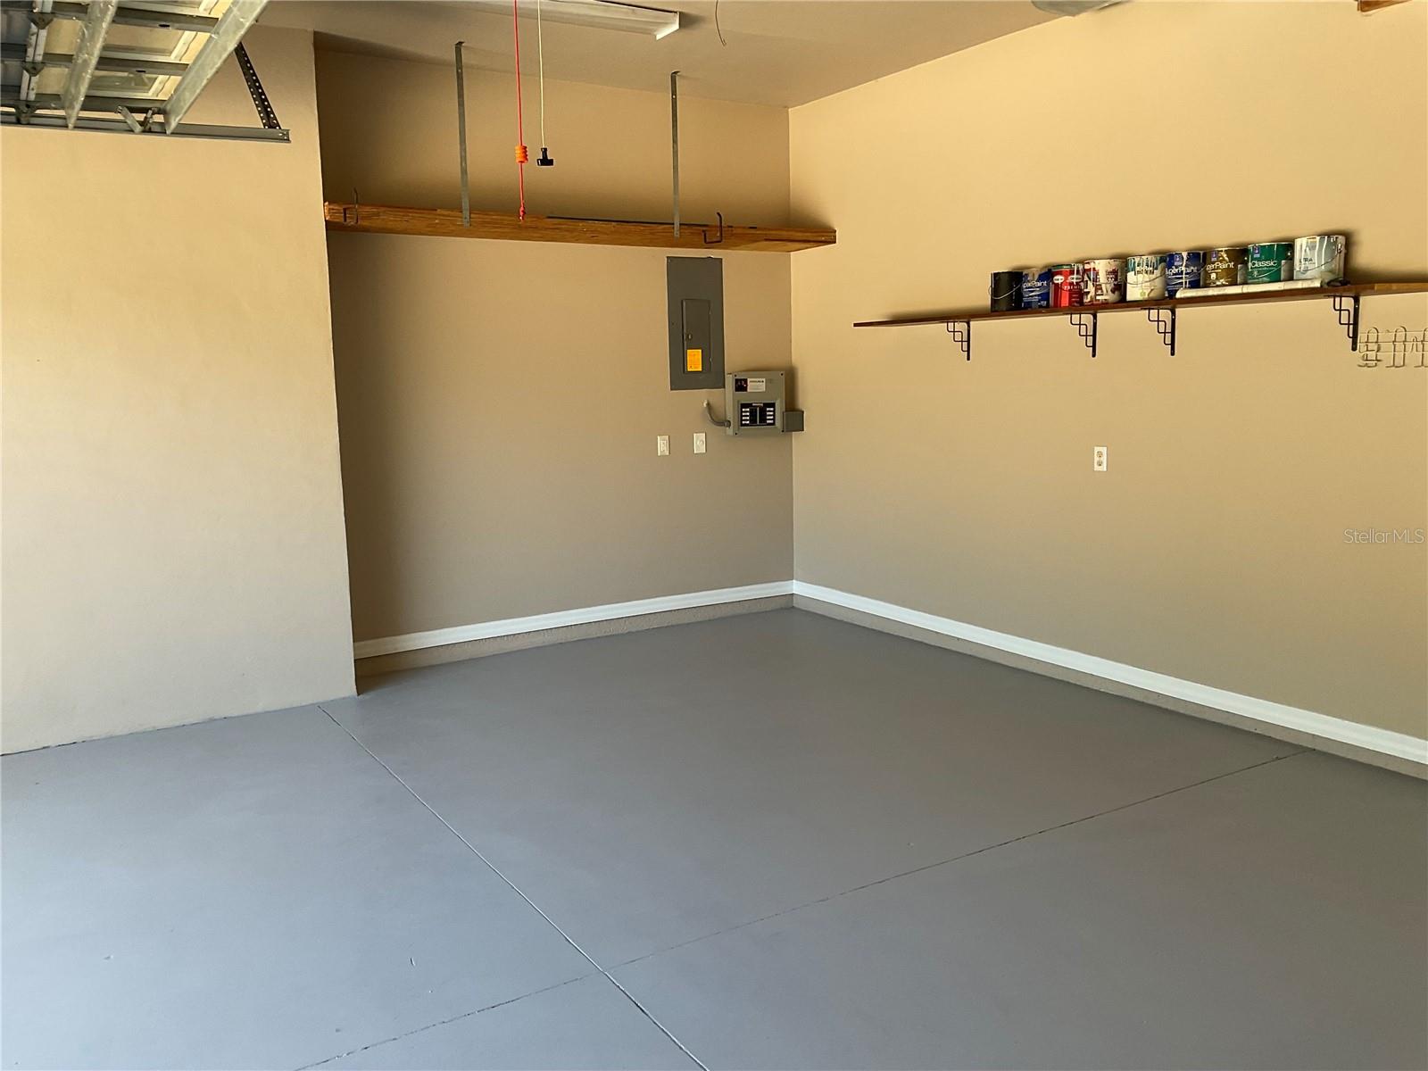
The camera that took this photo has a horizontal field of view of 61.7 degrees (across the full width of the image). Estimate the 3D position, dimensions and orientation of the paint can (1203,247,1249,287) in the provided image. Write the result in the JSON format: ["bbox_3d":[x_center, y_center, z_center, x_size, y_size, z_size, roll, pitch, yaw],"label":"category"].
[{"bbox_3d":[2.042,-1.038,4.753,0.166,0.189,0.166,6,11,39],"label":"paint can"}]

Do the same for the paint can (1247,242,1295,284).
[{"bbox_3d":[2.142,-1.018,4.590,0.166,0.189,0.166,6,11,40],"label":"paint can"}]

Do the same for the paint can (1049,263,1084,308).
[{"bbox_3d":[1.621,-1.130,5.437,0.166,0.189,0.166,-1,8,0],"label":"paint can"}]

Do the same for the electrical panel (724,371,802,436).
[{"bbox_3d":[0.311,-0.821,7.410,0.510,0.370,0.115,-6,10,-31],"label":"electrical panel"}]

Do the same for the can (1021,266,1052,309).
[{"bbox_3d":[1.526,-1.144,5.592,0.166,0.189,0.166,-1,8,0],"label":"can"}]

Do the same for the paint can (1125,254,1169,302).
[{"bbox_3d":[1.842,-1.087,5.077,0.166,0.189,0.166,5,10,37],"label":"paint can"}]

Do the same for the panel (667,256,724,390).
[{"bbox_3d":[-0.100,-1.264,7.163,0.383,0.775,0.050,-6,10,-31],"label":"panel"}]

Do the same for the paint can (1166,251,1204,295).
[{"bbox_3d":[1.944,-1.061,4.911,0.166,0.189,0.166,5,10,38],"label":"paint can"}]

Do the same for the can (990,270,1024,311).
[{"bbox_3d":[1.422,-1.169,5.761,0.166,0.189,0.166,-1,8,0],"label":"can"}]

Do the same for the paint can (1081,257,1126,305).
[{"bbox_3d":[1.720,-1.113,5.274,0.166,0.189,0.166,5,10,36],"label":"paint can"}]

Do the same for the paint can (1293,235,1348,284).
[{"bbox_3d":[2.243,-1.002,4.426,0.166,0.189,0.166,6,11,41],"label":"paint can"}]

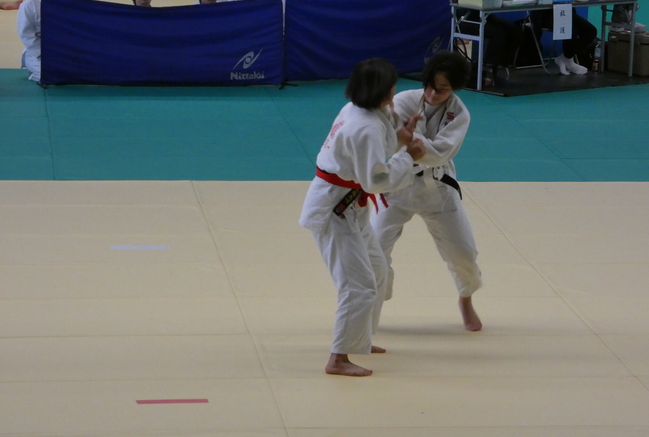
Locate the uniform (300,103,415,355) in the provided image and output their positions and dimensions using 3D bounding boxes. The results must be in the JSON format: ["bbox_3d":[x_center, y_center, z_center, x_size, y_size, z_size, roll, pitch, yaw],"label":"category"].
[{"bbox_3d":[0.164,0.014,13.380,0.580,1.230,0.500,-3,12,-22],"label":"uniform"}]

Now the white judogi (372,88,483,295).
[{"bbox_3d":[0.530,-0.127,14.025,0.580,1.120,0.520,5,12,20],"label":"white judogi"}]

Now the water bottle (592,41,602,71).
[{"bbox_3d":[2.449,-1.442,24.226,0.070,0.260,0.070,1,11,0],"label":"water bottle"}]

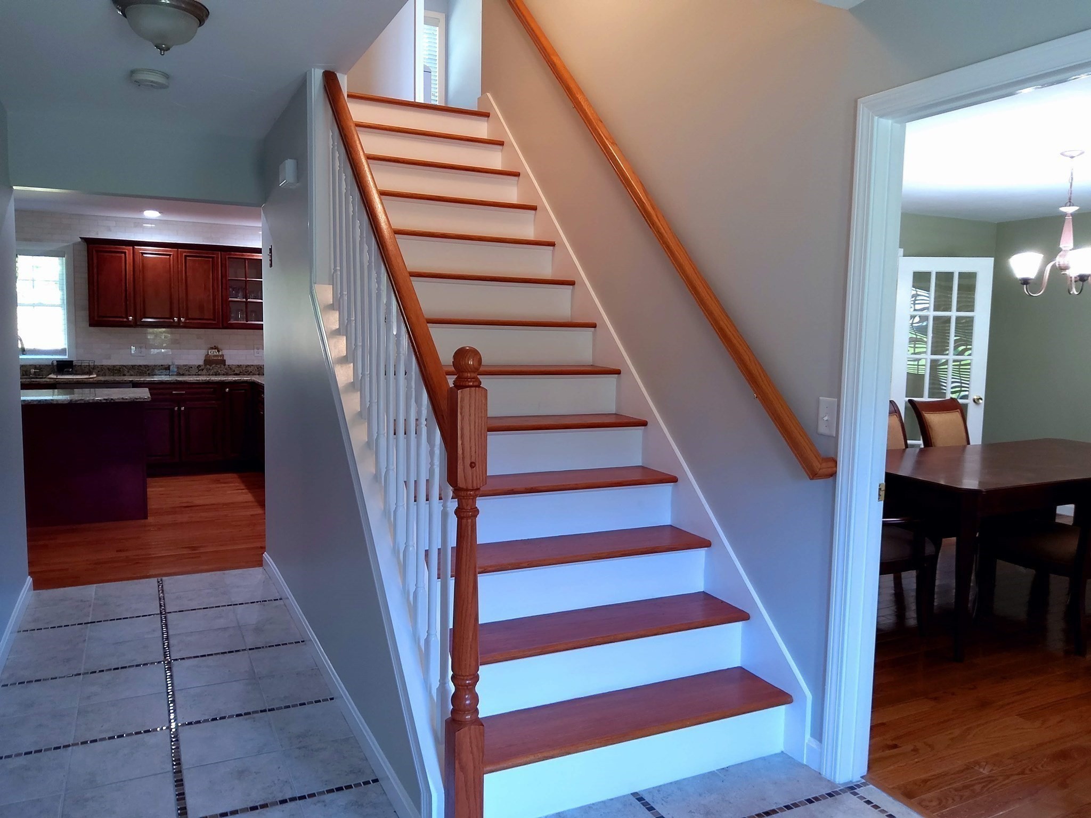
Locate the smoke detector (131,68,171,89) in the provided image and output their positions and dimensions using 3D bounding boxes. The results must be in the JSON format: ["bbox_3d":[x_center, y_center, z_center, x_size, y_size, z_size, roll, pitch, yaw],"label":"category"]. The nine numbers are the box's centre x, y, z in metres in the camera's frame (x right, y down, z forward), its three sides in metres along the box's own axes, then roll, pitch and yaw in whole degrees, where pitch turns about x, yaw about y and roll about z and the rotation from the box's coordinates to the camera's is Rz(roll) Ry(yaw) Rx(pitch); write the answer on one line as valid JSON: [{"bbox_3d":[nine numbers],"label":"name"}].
[{"bbox_3d":[-1.642,-1.372,3.407,0.146,0.039,0.146,-1,6,-26],"label":"smoke detector"}]

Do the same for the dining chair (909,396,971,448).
[{"bbox_3d":[2.630,0.479,5.149,0.500,1.030,0.620,-1,6,-26],"label":"dining chair"}]

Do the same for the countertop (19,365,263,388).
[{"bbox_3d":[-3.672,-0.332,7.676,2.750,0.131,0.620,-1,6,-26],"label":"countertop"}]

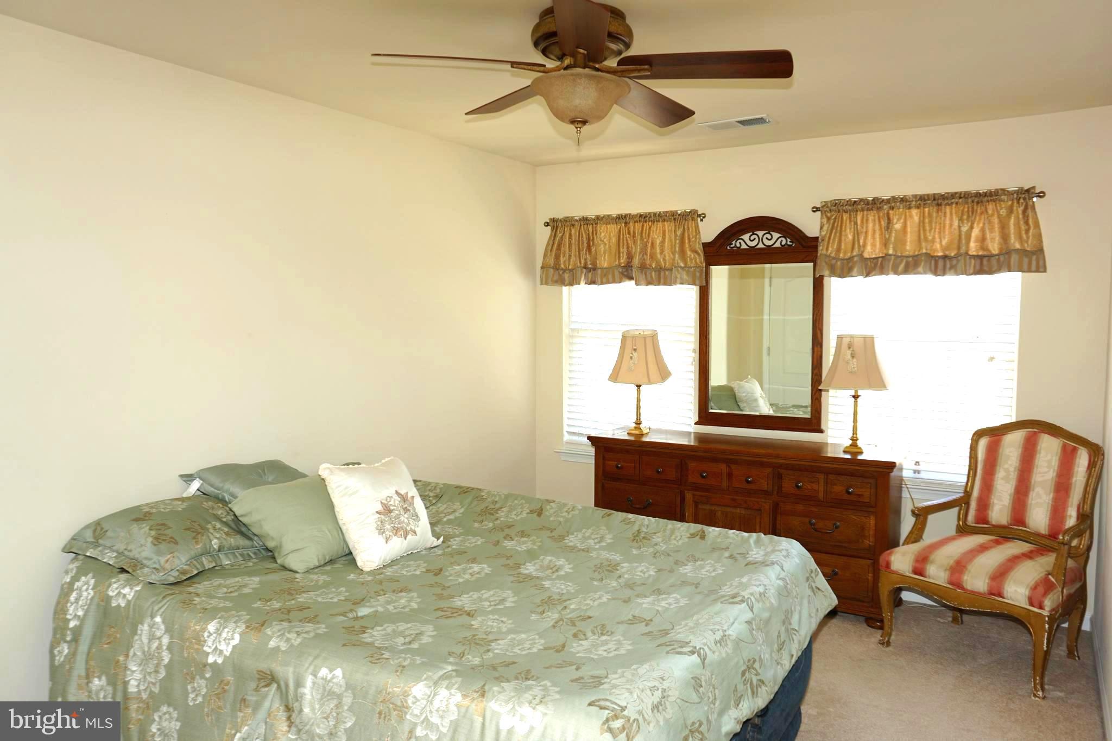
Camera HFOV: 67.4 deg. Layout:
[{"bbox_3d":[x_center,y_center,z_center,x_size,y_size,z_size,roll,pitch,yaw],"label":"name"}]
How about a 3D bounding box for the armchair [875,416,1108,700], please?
[{"bbox_3d":[1.940,0.750,3.688,0.700,1.017,0.720,-3,5,-38],"label":"armchair"}]

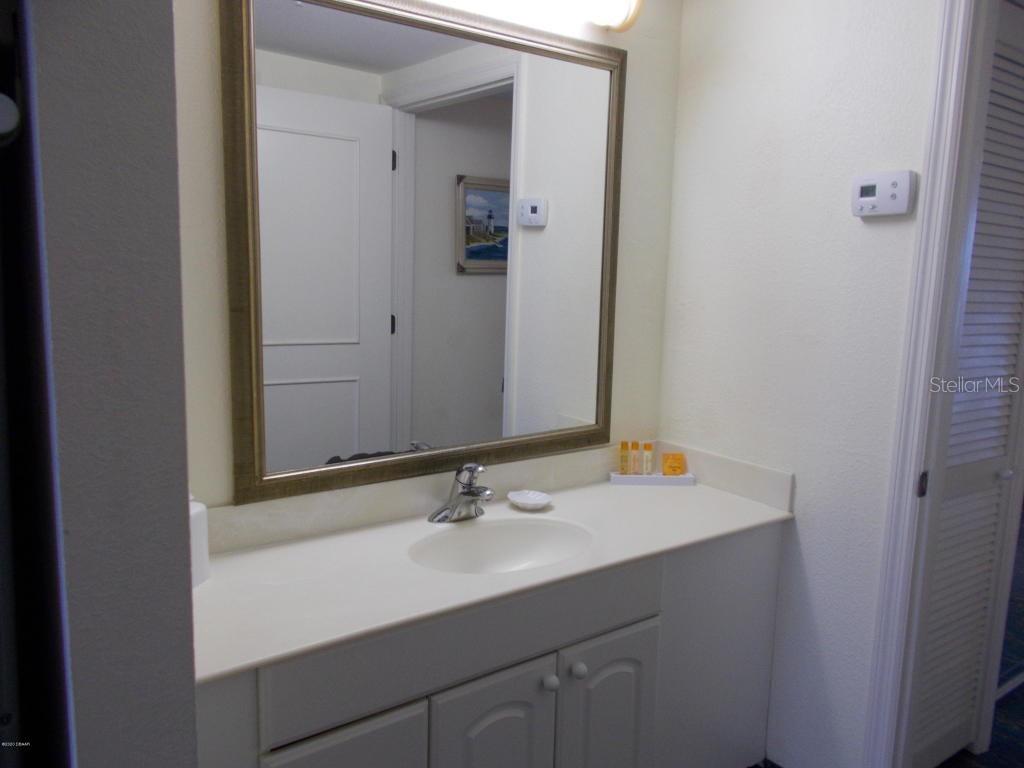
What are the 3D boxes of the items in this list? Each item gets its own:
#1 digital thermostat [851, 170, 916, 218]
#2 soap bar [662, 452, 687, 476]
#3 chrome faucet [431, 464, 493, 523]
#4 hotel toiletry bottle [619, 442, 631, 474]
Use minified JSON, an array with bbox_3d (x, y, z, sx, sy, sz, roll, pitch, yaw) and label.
[{"bbox_3d":[0.898,-0.455,1.856,0.033,0.097,0.138,-5,10,-36],"label":"digital thermostat"},{"bbox_3d":[0.506,0.250,2.403,0.071,0.072,0.022,1,2,0],"label":"soap bar"},{"bbox_3d":[-0.105,0.281,1.960,0.160,0.160,0.185,-5,10,-36],"label":"chrome faucet"},{"bbox_3d":[0.349,0.230,2.384,0.029,0.103,0.028,1,8,0],"label":"hotel toiletry bottle"}]

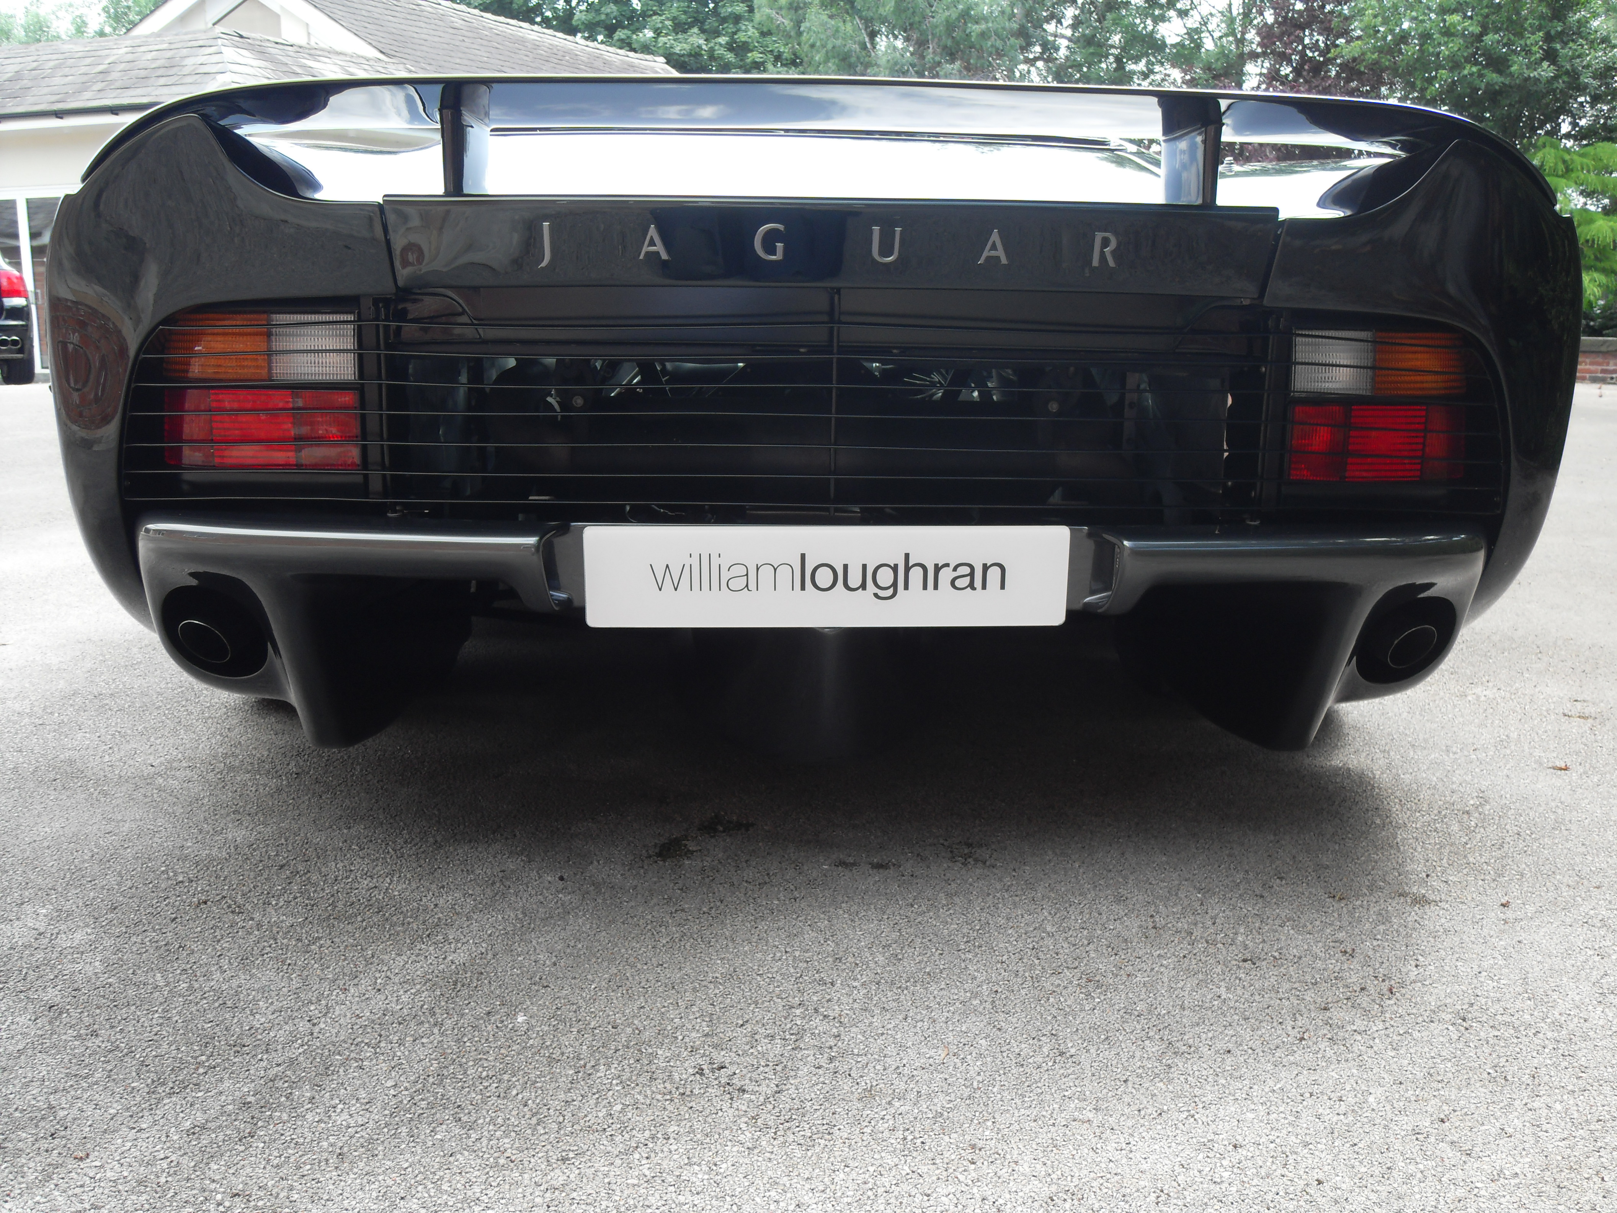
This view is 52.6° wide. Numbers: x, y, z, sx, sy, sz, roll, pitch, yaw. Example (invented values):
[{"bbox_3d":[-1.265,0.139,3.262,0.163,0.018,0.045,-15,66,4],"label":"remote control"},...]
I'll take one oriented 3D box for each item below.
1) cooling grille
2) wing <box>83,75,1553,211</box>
[{"bbox_3d":[0.023,-0.225,1.800,1.556,0.246,0.110,0,13,-3],"label":"cooling grille"},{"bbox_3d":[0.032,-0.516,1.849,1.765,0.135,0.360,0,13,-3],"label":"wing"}]

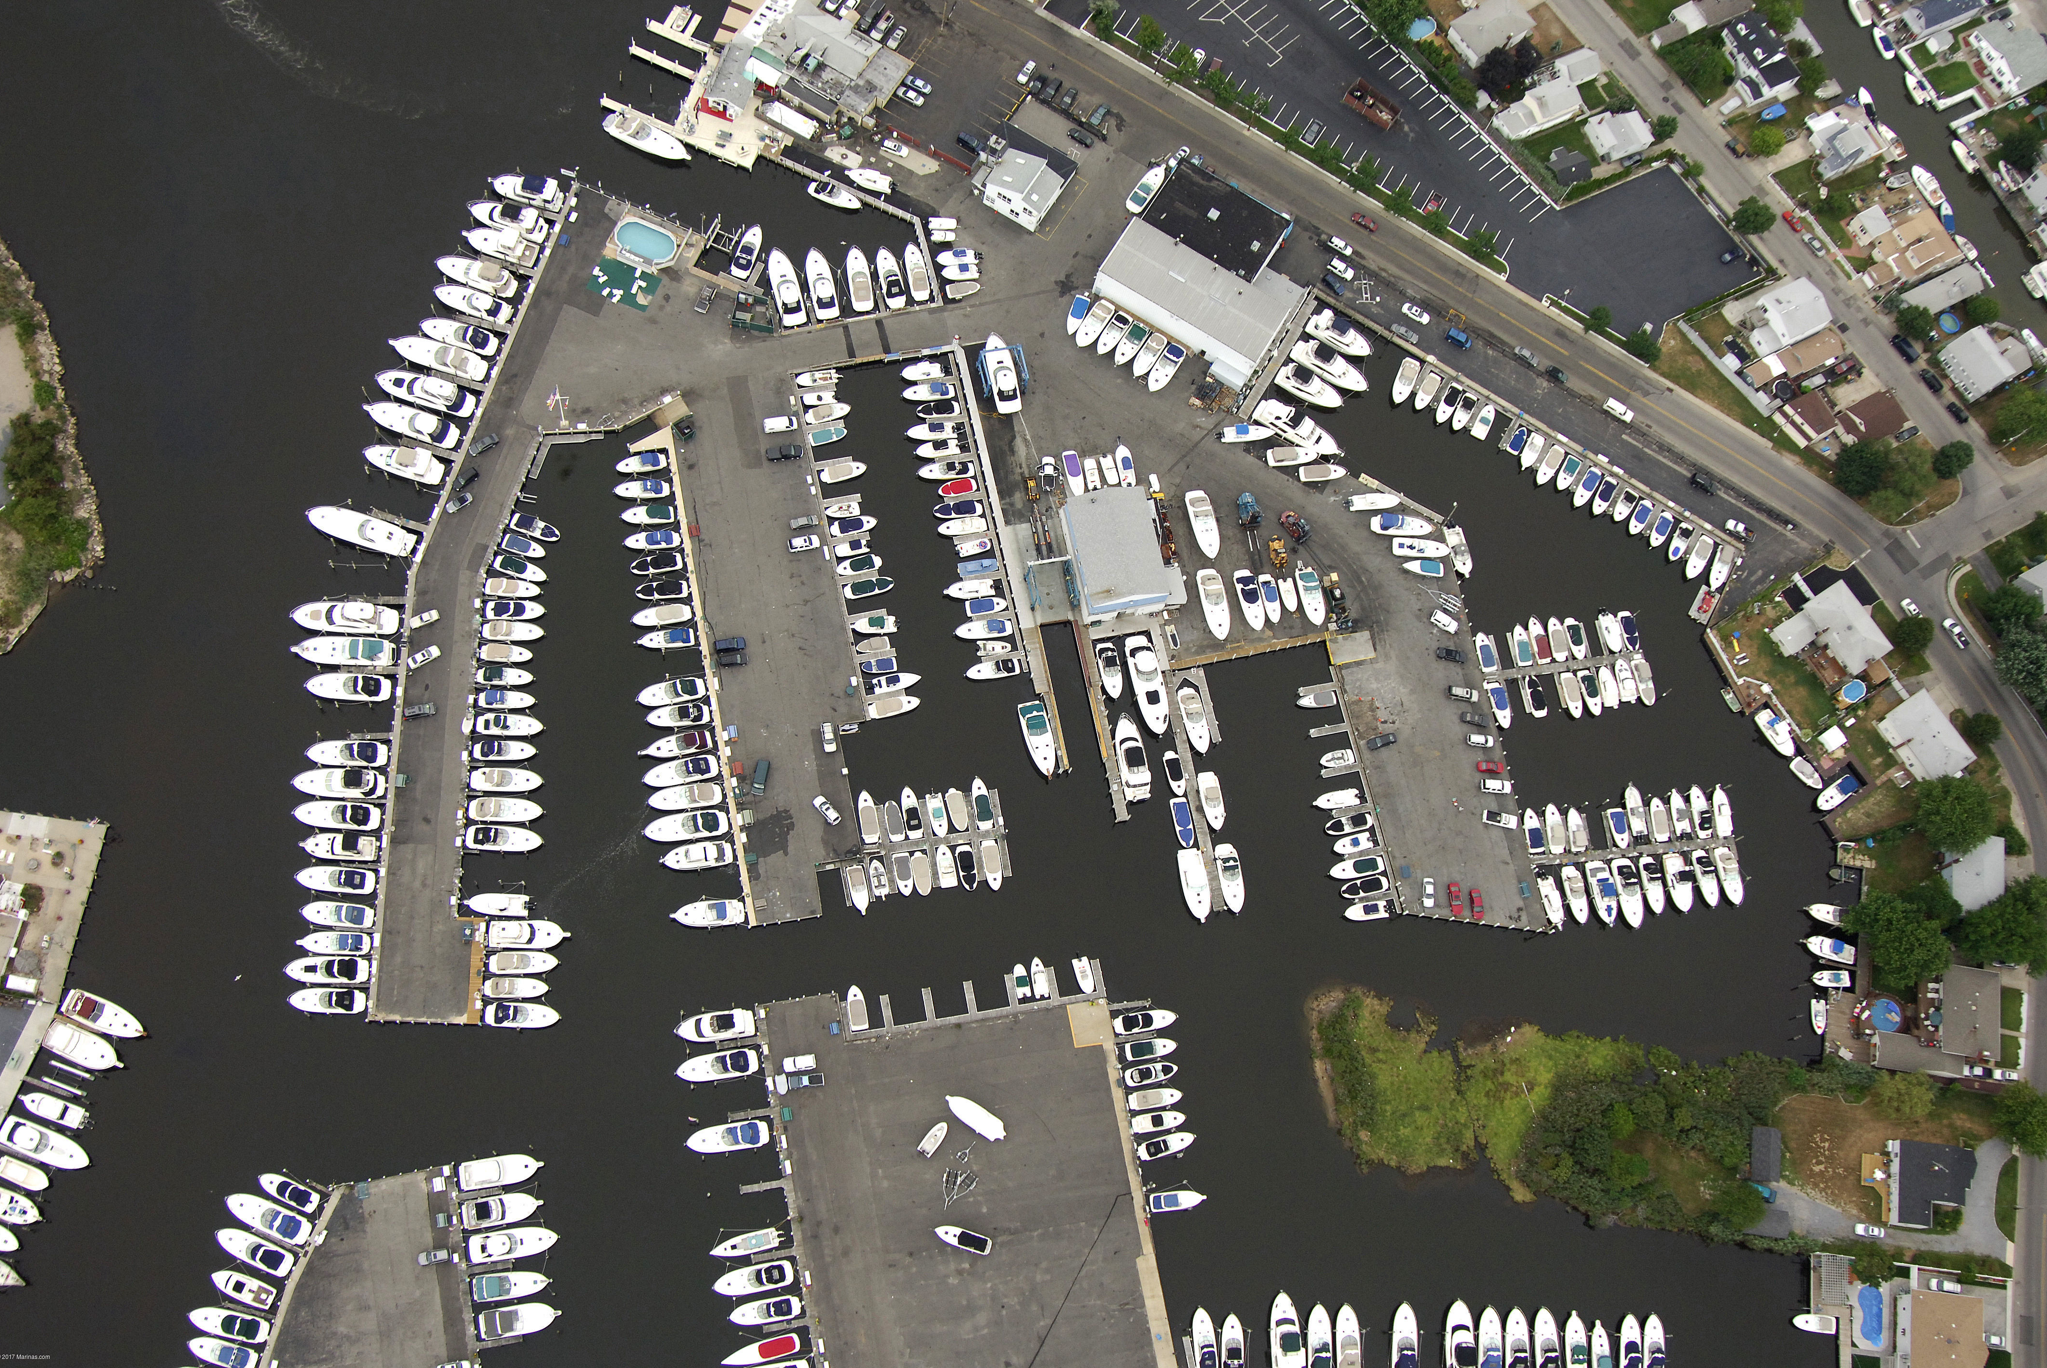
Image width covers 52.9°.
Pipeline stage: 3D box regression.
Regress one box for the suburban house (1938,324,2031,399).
[{"bbox_3d":[170.820,-57.790,364.250,13.850,7.020,10.430,-30,77,-16],"label":"suburban house"}]

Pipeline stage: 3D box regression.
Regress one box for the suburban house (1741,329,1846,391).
[{"bbox_3d":[133.097,-56.022,355.819,18.529,5.300,5.494,-23,74,-14],"label":"suburban house"}]

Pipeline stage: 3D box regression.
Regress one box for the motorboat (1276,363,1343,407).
[{"bbox_3d":[48.720,-50.160,347.800,11.600,3.710,3.810,27,70,2],"label":"motorboat"}]

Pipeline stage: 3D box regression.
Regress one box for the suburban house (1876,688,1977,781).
[{"bbox_3d":[151.100,9.440,344.330,11.130,4.800,14.180,-30,78,-15],"label":"suburban house"}]

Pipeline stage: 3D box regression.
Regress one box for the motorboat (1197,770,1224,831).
[{"bbox_3d":[29.416,17.990,318.127,3.300,2.900,9.834,-6,71,-9],"label":"motorboat"}]

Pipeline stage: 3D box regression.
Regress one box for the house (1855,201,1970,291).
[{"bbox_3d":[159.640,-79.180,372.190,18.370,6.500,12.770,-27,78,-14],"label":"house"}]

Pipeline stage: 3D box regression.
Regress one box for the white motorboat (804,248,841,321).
[{"bbox_3d":[-33.545,-66.901,341.267,4.400,4.500,13.150,-11,72,-11],"label":"white motorboat"}]

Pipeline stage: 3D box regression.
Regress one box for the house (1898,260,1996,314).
[{"bbox_3d":[164.550,-69.700,368.930,16.150,4.310,5.920,-24,76,-14],"label":"house"}]

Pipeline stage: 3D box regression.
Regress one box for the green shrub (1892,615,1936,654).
[{"bbox_3d":[151.350,-8.310,349.810,6.400,5.000,6.400,2,73,-6],"label":"green shrub"}]

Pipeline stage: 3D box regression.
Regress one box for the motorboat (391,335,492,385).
[{"bbox_3d":[-93.777,-53.285,329.189,15.790,4.200,4.400,17,69,0],"label":"motorboat"}]

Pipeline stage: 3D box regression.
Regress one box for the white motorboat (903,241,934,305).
[{"bbox_3d":[-17.870,-69.520,346.330,3.410,2.810,11.010,-10,73,-10],"label":"white motorboat"}]

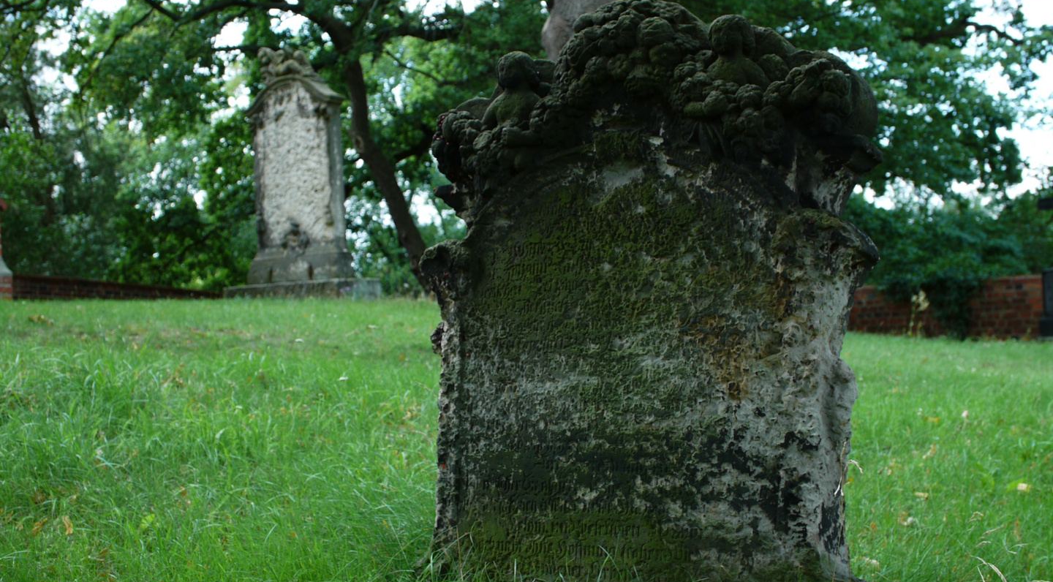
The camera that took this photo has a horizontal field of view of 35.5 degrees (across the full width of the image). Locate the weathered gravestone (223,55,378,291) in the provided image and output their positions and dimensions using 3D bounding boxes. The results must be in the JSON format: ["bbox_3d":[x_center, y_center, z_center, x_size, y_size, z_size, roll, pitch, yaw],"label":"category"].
[{"bbox_3d":[-1.912,-0.968,13.700,1.186,2.128,0.578,-3,-1,31],"label":"weathered gravestone"}]

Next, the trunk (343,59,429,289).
[{"bbox_3d":[-1.751,-1.446,21.000,1.120,3.040,0.420,-1,-1,0],"label":"trunk"}]

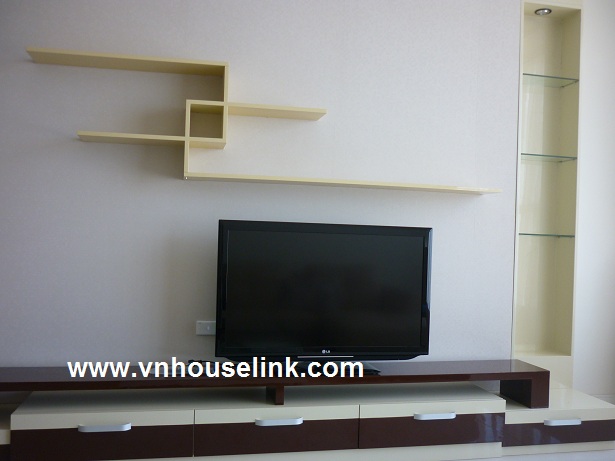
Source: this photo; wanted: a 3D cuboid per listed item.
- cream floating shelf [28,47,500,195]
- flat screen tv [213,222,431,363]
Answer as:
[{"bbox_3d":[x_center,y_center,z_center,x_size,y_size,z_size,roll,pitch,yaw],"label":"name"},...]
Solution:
[{"bbox_3d":[-0.140,-0.517,2.958,2.366,0.560,0.200,2,0,-12],"label":"cream floating shelf"},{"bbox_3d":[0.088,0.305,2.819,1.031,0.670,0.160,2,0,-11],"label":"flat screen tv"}]

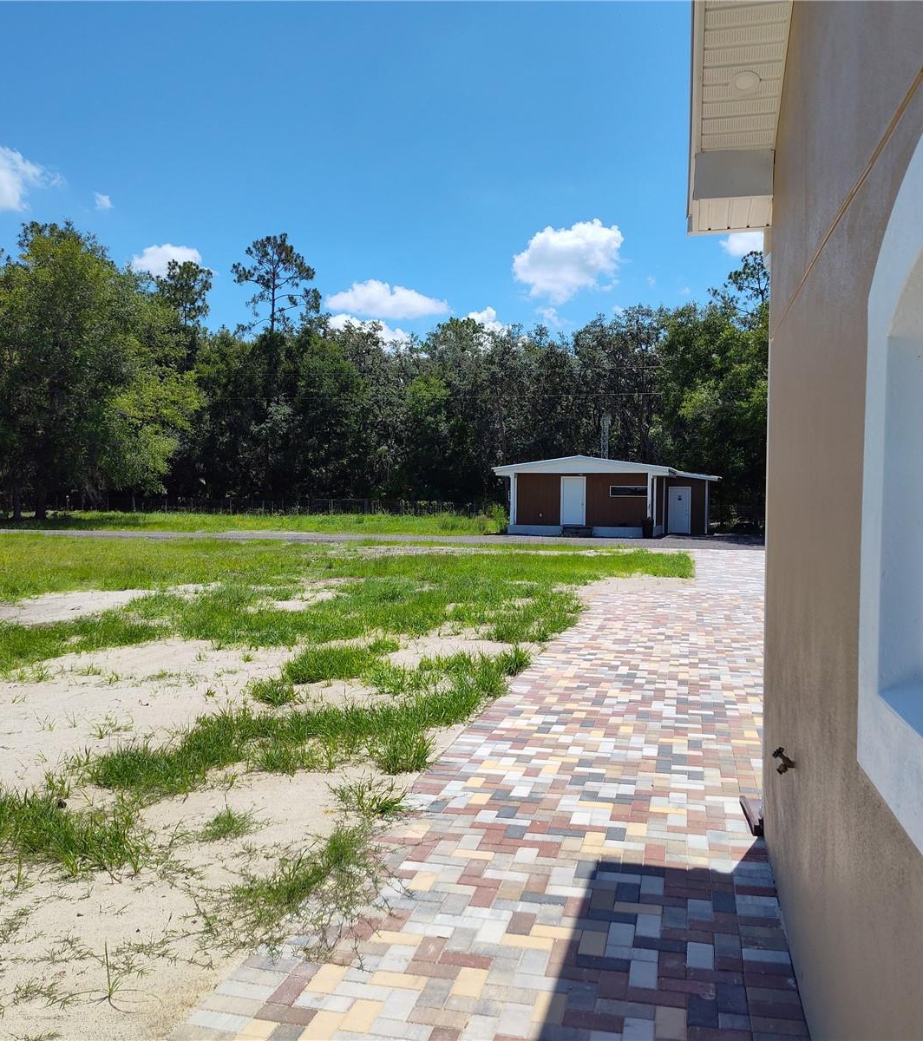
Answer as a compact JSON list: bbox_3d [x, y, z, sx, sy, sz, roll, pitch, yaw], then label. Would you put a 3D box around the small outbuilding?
[{"bbox_3d":[7.182,-1.158,44.065,9.800,3.580,7.420,1,1,18],"label":"small outbuilding"}]

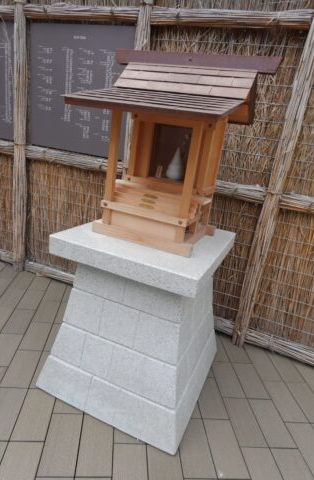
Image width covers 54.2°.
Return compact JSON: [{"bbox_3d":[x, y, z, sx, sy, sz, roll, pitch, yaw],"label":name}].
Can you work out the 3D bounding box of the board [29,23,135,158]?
[{"bbox_3d":[-0.651,-1.210,2.494,0.995,0.969,0.022,15,18,20],"label":"board"}]

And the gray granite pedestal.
[{"bbox_3d":[-0.057,0.390,1.851,0.830,0.887,0.918,15,18,20],"label":"gray granite pedestal"}]

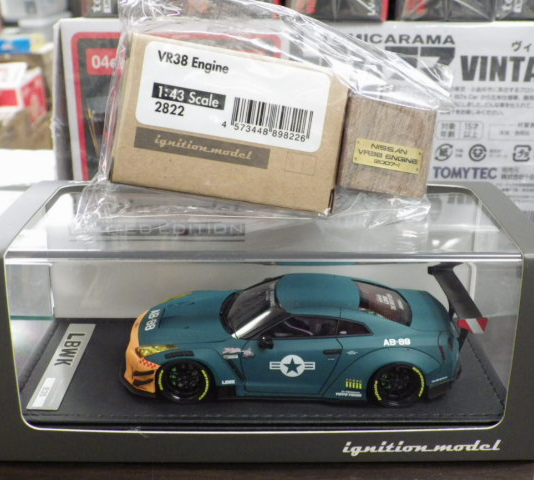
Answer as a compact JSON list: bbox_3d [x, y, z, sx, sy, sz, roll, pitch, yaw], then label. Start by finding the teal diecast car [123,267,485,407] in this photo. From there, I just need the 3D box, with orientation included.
[{"bbox_3d":[0.009,0.027,0.244,0.111,0.032,0.046,0,19,1],"label":"teal diecast car"}]

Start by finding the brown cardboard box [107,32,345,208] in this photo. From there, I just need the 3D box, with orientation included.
[{"bbox_3d":[-0.013,-0.035,0.244,0.066,0.043,0.036,8,2,-12],"label":"brown cardboard box"}]

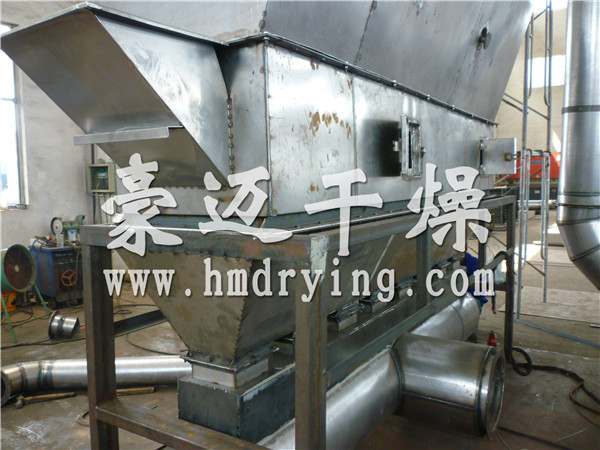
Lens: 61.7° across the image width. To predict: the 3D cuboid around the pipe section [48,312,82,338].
[{"bbox_3d":[-2.377,1.027,5.091,0.219,0.294,0.294,11,5,-4],"label":"pipe section"}]

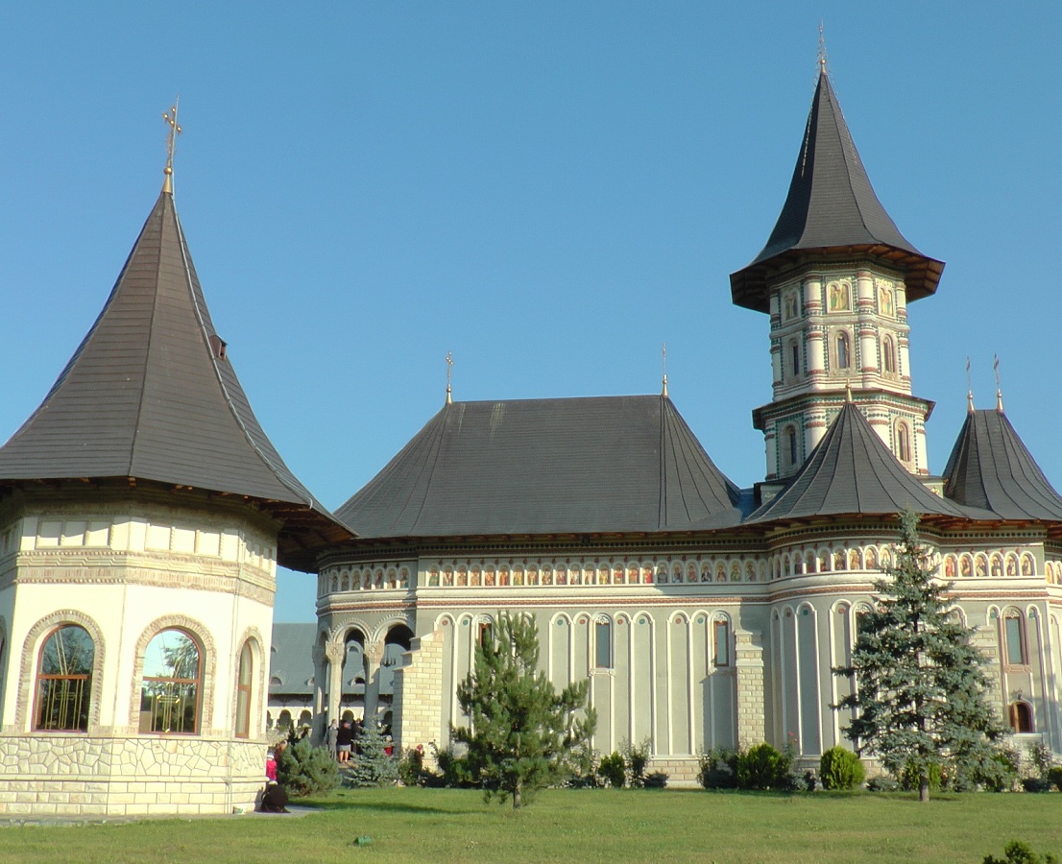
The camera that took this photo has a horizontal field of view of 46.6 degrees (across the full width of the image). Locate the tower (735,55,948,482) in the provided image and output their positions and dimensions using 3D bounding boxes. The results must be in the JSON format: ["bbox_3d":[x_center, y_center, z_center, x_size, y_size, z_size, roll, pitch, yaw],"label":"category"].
[{"bbox_3d":[14.132,-7.692,57.530,9.300,21.200,9.300,-2,-15,9],"label":"tower"}]

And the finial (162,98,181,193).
[{"bbox_3d":[-11.282,-9.018,38.685,0.280,3.136,0.950,-2,-15,10],"label":"finial"}]

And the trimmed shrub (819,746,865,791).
[{"bbox_3d":[11.149,12.038,44.066,1.649,1.592,1.649,-2,-15,9],"label":"trimmed shrub"}]

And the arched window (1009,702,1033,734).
[{"bbox_3d":[18.240,10.630,45.827,0.830,1.200,0.250,-2,-15,10],"label":"arched window"}]

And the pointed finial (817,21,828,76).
[{"bbox_3d":[14.259,-18.832,60.432,0.471,2.968,0.420,-2,-15,9],"label":"pointed finial"}]

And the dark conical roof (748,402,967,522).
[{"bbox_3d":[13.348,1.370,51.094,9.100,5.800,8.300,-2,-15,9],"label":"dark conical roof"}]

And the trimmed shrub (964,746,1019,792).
[{"bbox_3d":[16.242,11.886,43.446,1.861,1.537,1.709,-2,-15,10],"label":"trimmed shrub"}]

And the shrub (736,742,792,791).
[{"bbox_3d":[8.885,12.712,46.803,2.116,1.832,1.905,-2,-15,9],"label":"shrub"}]

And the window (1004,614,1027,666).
[{"bbox_3d":[18.581,7.968,47.238,0.841,2.041,0.220,-2,-15,9],"label":"window"}]

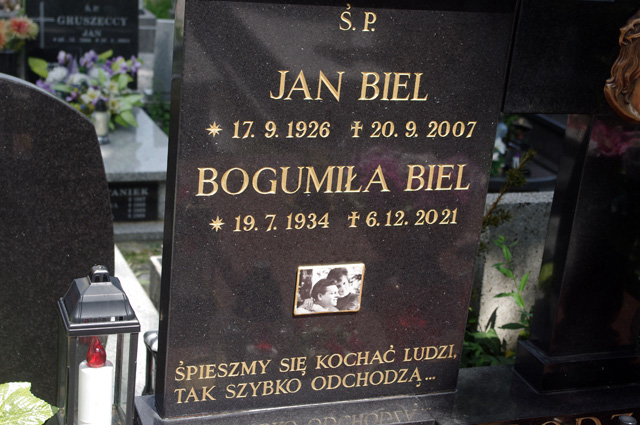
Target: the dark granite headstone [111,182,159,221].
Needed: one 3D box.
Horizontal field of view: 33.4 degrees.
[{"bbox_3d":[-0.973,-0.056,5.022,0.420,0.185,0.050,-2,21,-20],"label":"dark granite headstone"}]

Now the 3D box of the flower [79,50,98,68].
[{"bbox_3d":[-1.217,-0.804,5.600,0.095,0.080,0.080,1,20,-12],"label":"flower"}]

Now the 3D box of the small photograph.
[{"bbox_3d":[0.018,0.130,1.786,0.118,0.088,0.008,-2,21,-20],"label":"small photograph"}]

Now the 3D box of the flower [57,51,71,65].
[{"bbox_3d":[-1.348,-0.815,5.600,0.066,0.066,0.063,1,20,-14],"label":"flower"}]

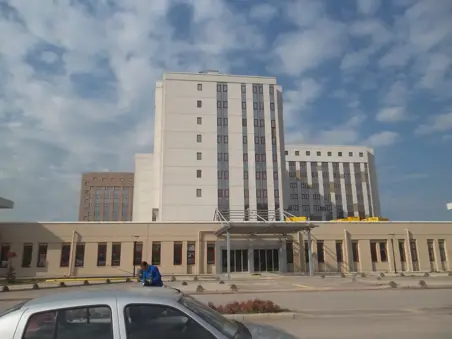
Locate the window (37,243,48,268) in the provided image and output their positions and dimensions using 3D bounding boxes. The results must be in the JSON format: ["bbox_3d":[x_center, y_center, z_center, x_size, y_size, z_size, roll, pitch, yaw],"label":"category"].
[{"bbox_3d":[-16.933,7.942,32.655,0.790,2.187,0.200,1,-13,-8],"label":"window"}]

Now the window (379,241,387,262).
[{"bbox_3d":[16.622,8.629,37.092,0.770,2.228,0.200,1,-13,-8],"label":"window"}]

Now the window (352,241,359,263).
[{"bbox_3d":[13.457,8.548,36.677,0.770,2.173,0.200,1,-13,-8],"label":"window"}]

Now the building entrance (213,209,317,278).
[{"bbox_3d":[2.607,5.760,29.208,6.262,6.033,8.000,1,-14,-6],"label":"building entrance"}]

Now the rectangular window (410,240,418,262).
[{"bbox_3d":[18.536,7.984,34.627,0.802,2.013,0.200,1,-14,-6],"label":"rectangular window"}]

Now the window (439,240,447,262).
[{"bbox_3d":[23.303,8.784,37.971,0.770,2.332,0.200,1,-13,-8],"label":"window"}]

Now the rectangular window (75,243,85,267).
[{"bbox_3d":[-13.648,8.014,33.088,0.790,2.243,0.200,1,-13,-8],"label":"rectangular window"}]

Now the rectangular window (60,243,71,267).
[{"bbox_3d":[-14.904,7.984,32.923,0.790,2.250,0.200,1,-13,-8],"label":"rectangular window"}]

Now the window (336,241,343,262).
[{"bbox_3d":[11.696,8.495,36.448,0.770,2.160,0.200,1,-13,-8],"label":"window"}]

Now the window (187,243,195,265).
[{"bbox_3d":[-3.151,7.702,32.350,0.789,2.013,0.200,1,-14,-6],"label":"window"}]

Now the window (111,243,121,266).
[{"bbox_3d":[-10.400,8.072,33.520,0.790,2.217,0.200,1,-13,-8],"label":"window"}]

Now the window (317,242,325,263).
[{"bbox_3d":[9.072,7.851,33.636,0.765,2.021,0.200,1,-14,-6],"label":"window"}]

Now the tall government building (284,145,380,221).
[{"bbox_3d":[29.331,11.843,119.431,36.000,34.800,20.000,1,-13,-8],"label":"tall government building"}]

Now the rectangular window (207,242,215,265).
[{"bbox_3d":[-1.320,7.725,32.543,0.780,2.006,0.200,1,-14,-6],"label":"rectangular window"}]

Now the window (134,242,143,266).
[{"bbox_3d":[-8.359,8.118,33.788,0.790,2.197,0.200,1,-13,-8],"label":"window"}]

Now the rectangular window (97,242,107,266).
[{"bbox_3d":[-11.688,8.050,33.348,0.790,2.205,0.200,1,-13,-8],"label":"rectangular window"}]

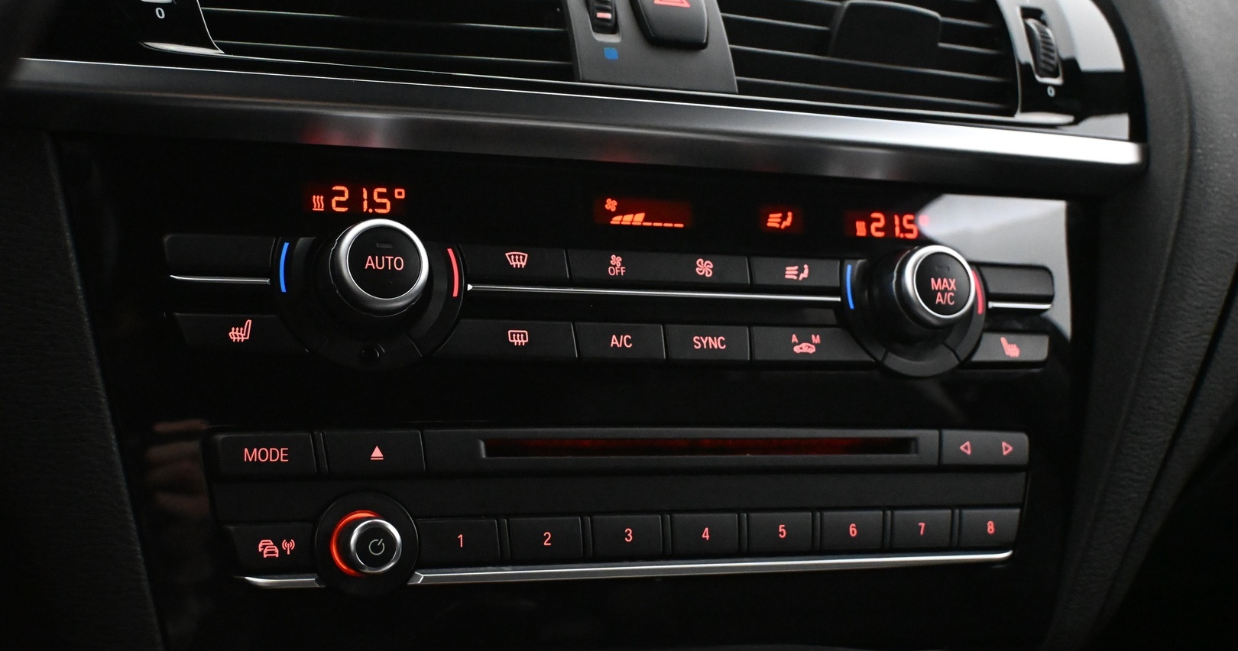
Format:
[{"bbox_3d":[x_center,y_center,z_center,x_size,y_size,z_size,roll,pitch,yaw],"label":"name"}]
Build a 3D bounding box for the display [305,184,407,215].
[{"bbox_3d":[-0.067,-0.032,0.393,0.026,0.006,0.003,2,-11,-21],"label":"display"}]

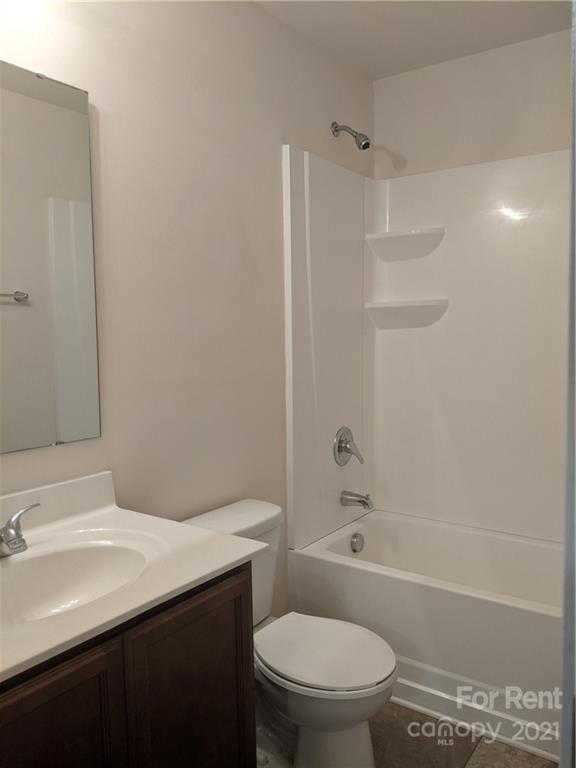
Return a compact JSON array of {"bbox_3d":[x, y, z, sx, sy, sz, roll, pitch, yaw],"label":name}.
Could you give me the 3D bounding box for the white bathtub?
[{"bbox_3d":[0.822,0.890,2.240,1.520,0.450,0.690,3,6,36],"label":"white bathtub"}]

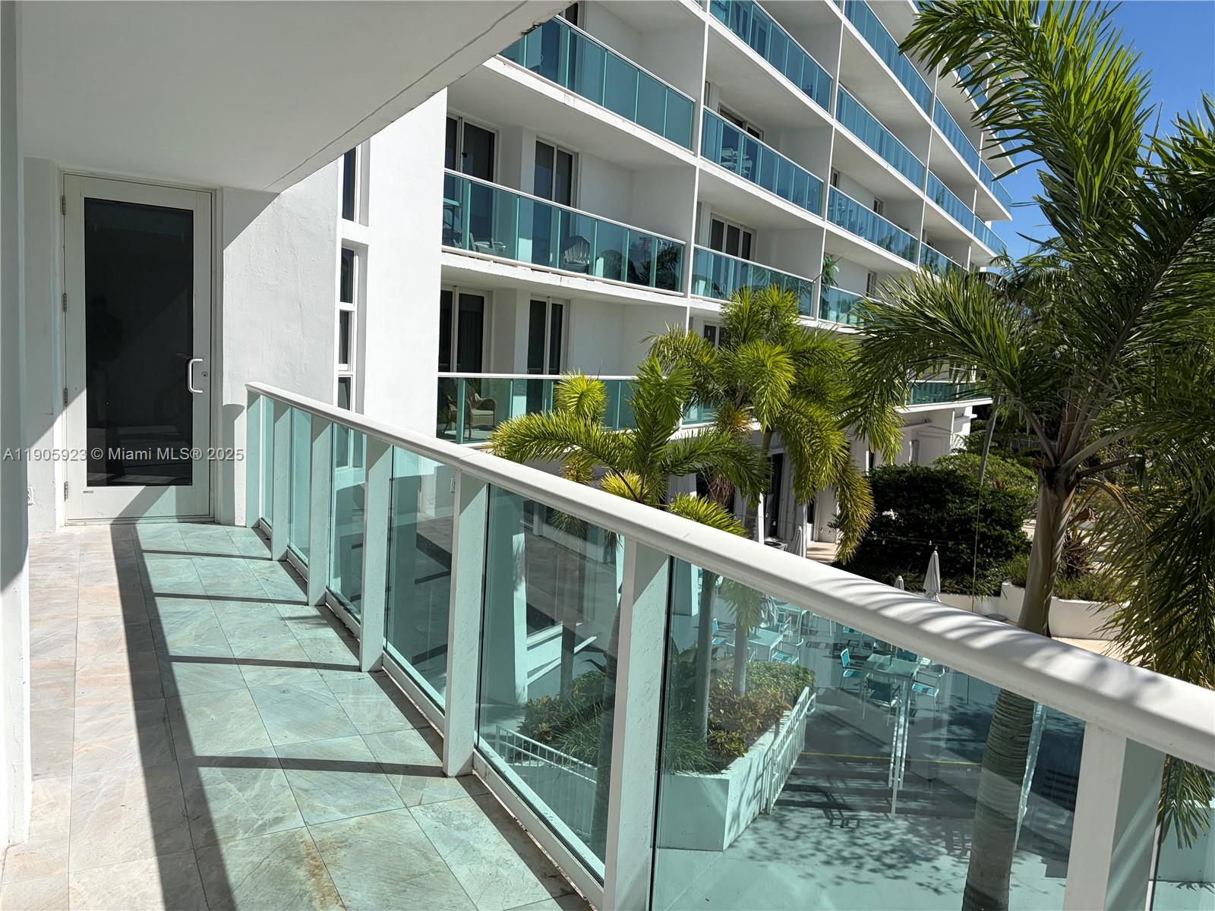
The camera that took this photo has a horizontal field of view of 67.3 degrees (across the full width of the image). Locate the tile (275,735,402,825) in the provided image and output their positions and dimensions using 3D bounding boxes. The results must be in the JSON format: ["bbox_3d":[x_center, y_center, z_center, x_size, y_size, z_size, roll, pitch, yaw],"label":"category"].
[{"bbox_3d":[-0.903,1.078,3.052,0.305,0.014,0.602,0,7,-30],"label":"tile"}]

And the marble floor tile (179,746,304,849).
[{"bbox_3d":[-1.167,1.072,2.894,0.309,0.010,0.594,0,7,-30],"label":"marble floor tile"}]

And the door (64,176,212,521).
[{"bbox_3d":[-3.438,-0.748,6.721,0.938,2.436,0.050,0,7,-30],"label":"door"}]

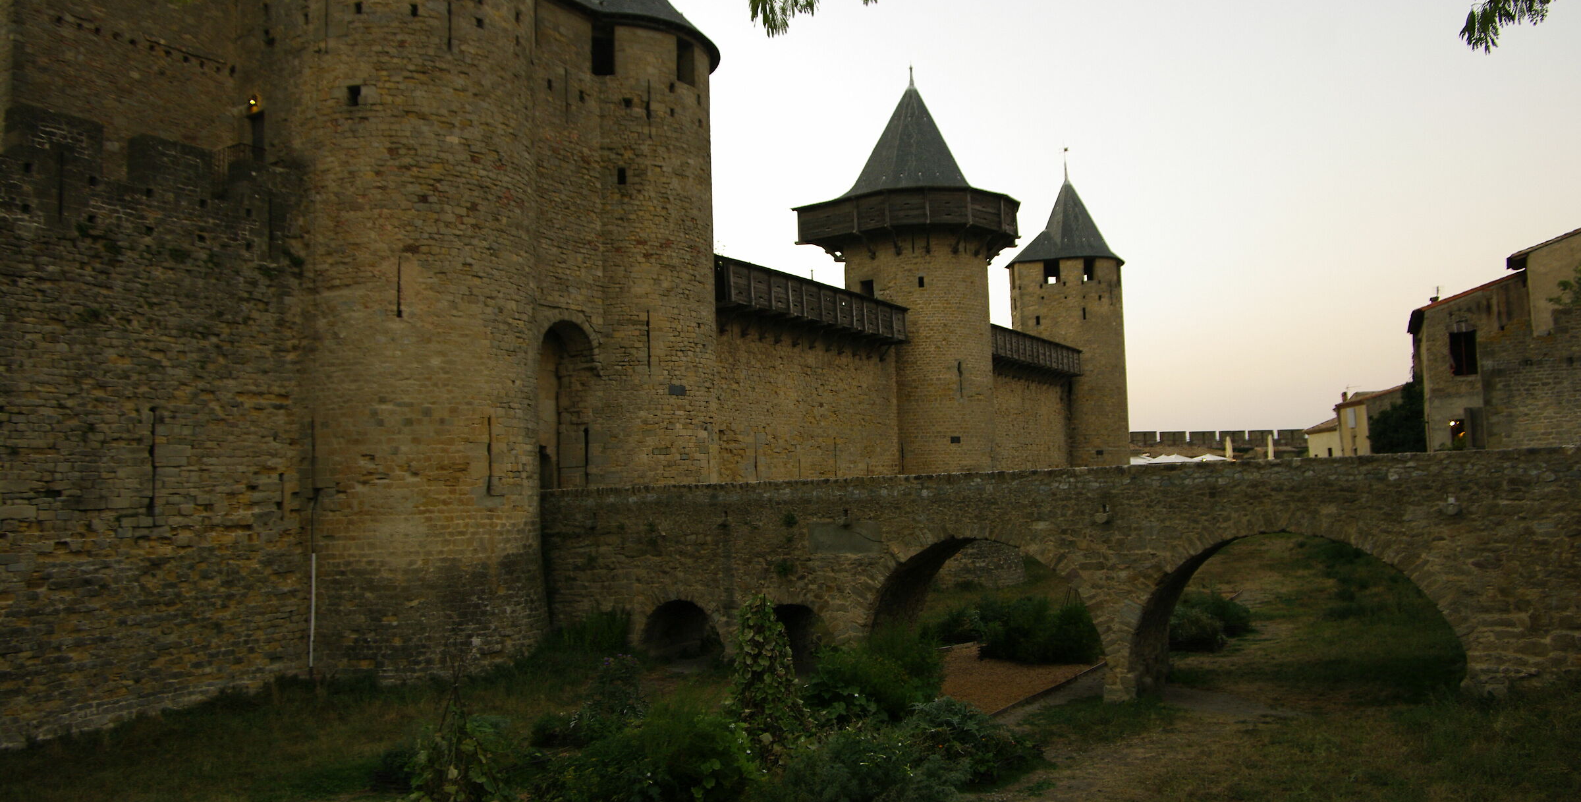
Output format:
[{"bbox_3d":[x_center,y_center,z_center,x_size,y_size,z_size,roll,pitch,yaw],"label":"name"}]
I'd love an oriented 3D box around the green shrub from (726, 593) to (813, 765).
[{"bbox_3d":[-0.315,4.350,16.253,1.350,2.650,1.300,-2,-4,0],"label":"green shrub"}]

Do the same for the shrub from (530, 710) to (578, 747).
[{"bbox_3d":[-4.723,6.567,21.343,1.172,0.606,1.055,-1,-4,-13],"label":"shrub"}]

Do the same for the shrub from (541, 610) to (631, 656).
[{"bbox_3d":[-5.319,5.917,27.184,2.300,1.250,1.300,-2,-4,0],"label":"shrub"}]

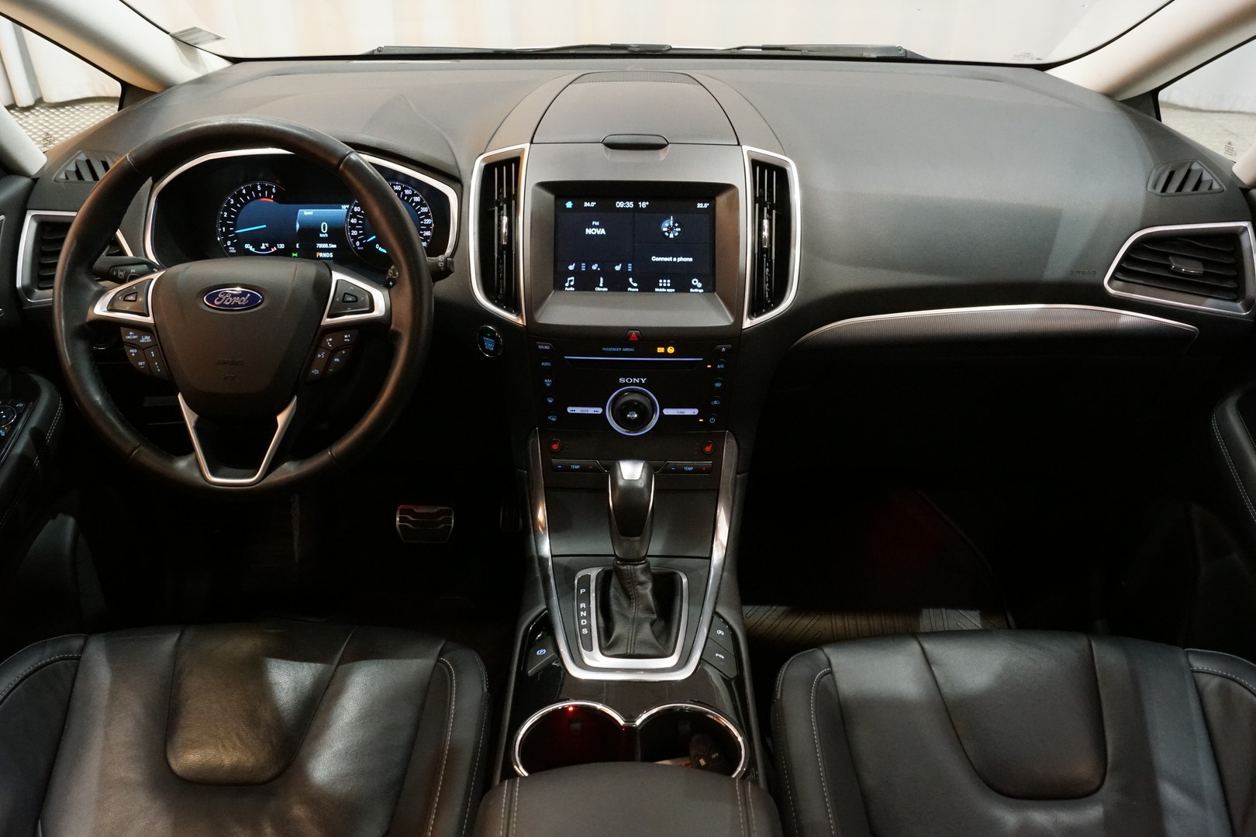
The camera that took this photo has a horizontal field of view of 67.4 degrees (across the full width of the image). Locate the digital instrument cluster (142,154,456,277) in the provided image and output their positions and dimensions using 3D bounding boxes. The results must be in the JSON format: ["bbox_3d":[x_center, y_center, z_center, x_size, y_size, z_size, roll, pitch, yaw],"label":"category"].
[{"bbox_3d":[-0.371,-0.235,1.085,0.345,0.145,0.060,1,7,0],"label":"digital instrument cluster"}]

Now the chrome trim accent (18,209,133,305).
[{"bbox_3d":[-0.605,-0.179,1.045,0.137,0.107,0.035,-2,13,-4],"label":"chrome trim accent"}]

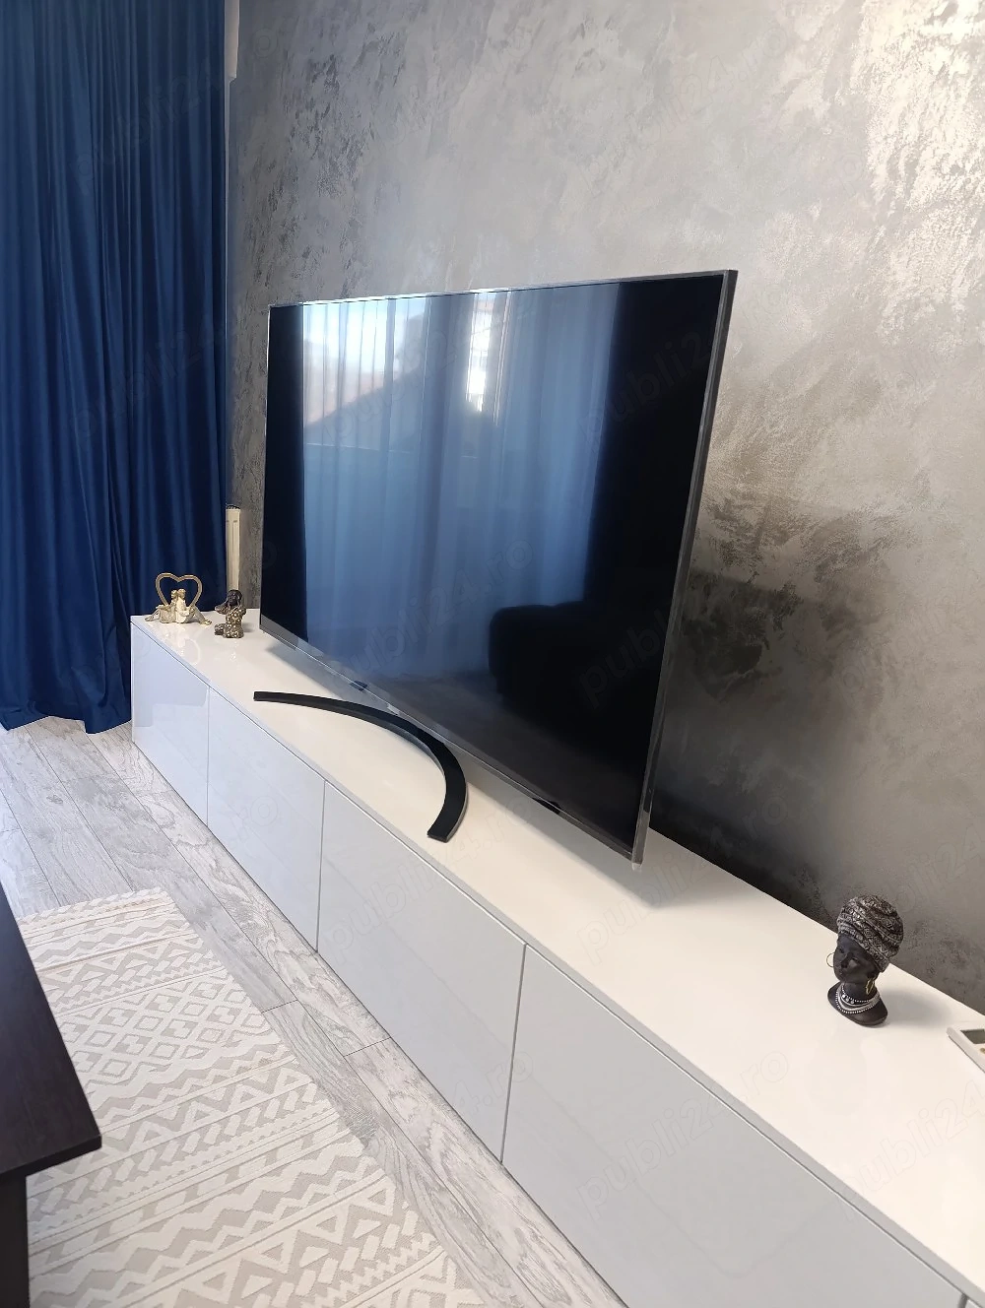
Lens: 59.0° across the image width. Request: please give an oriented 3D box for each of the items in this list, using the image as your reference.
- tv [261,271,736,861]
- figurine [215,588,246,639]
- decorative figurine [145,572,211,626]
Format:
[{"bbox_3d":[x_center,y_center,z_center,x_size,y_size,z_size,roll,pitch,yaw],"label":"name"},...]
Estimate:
[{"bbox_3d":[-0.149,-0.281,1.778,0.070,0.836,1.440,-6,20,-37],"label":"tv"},{"bbox_3d":[-0.763,-0.122,2.538,0.067,0.137,0.076,10,16,16],"label":"figurine"},{"bbox_3d":[-0.943,-0.168,2.619,0.182,0.147,0.060,3,15,-12],"label":"decorative figurine"}]

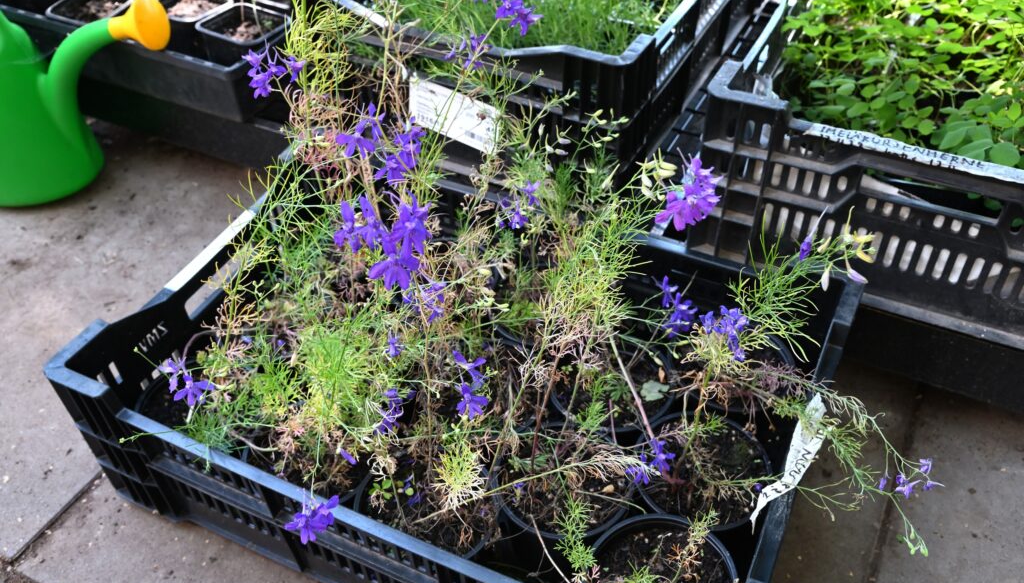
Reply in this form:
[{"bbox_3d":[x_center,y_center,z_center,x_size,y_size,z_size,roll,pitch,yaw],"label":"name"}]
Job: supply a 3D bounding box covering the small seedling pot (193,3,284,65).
[{"bbox_3d":[-0.374,-0.336,1.304,0.110,0.100,0.100,21,46,24],"label":"small seedling pot"}]

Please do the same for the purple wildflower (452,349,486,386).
[{"bbox_3d":[-0.033,0.060,0.715,0.026,0.025,0.024,-5,41,-3],"label":"purple wildflower"}]

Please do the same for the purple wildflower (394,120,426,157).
[{"bbox_3d":[-0.086,-0.128,0.760,0.026,0.030,0.025,-7,42,-5],"label":"purple wildflower"}]

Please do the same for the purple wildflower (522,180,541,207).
[{"bbox_3d":[0.018,-0.090,0.840,0.017,0.020,0.016,0,43,1],"label":"purple wildflower"}]

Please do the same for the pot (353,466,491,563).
[{"bbox_3d":[-0.071,0.214,0.786,0.118,0.100,0.118,-1,43,1],"label":"pot"}]

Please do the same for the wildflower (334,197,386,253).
[{"bbox_3d":[-0.112,-0.049,0.670,0.038,0.036,0.025,-9,43,-9],"label":"wildflower"}]

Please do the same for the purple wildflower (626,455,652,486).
[{"bbox_3d":[0.104,0.145,0.740,0.023,0.023,0.022,5,44,7],"label":"purple wildflower"}]

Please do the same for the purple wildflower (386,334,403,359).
[{"bbox_3d":[-0.100,0.047,0.770,0.014,0.018,0.014,-8,43,-8],"label":"purple wildflower"}]

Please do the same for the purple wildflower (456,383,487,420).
[{"bbox_3d":[-0.033,0.090,0.755,0.027,0.030,0.025,-6,44,-4],"label":"purple wildflower"}]

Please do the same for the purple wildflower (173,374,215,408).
[{"bbox_3d":[-0.259,0.081,0.740,0.031,0.025,0.022,-21,45,-20],"label":"purple wildflower"}]

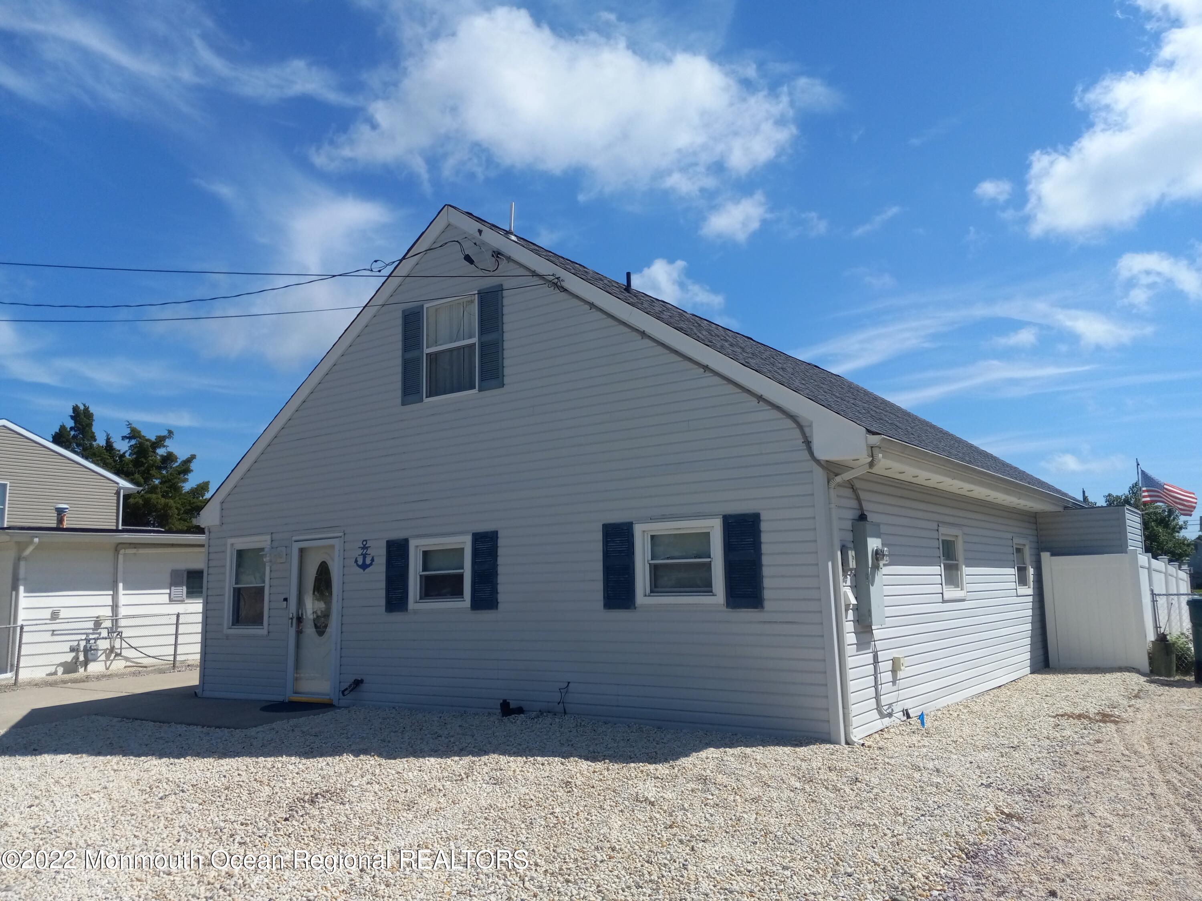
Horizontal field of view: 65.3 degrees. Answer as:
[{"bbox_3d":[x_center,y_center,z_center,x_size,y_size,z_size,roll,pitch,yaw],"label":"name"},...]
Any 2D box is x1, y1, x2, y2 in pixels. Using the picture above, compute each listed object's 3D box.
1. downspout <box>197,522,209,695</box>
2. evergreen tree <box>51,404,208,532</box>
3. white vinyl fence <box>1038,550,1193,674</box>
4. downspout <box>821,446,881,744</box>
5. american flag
[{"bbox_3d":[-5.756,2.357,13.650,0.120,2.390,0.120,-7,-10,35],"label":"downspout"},{"bbox_3d":[-17.447,2.588,34.384,5.440,8.530,5.170,3,-9,-27],"label":"evergreen tree"},{"bbox_3d":[9.534,2.825,17.042,1.400,1.860,6.800,-7,-10,35],"label":"white vinyl fence"},{"bbox_3d":[2.244,1.225,7.996,0.460,2.490,0.110,-7,-10,35],"label":"downspout"},{"bbox_3d":[16.953,1.248,28.000,1.600,1.280,0.320,-6,-10,31],"label":"american flag"}]

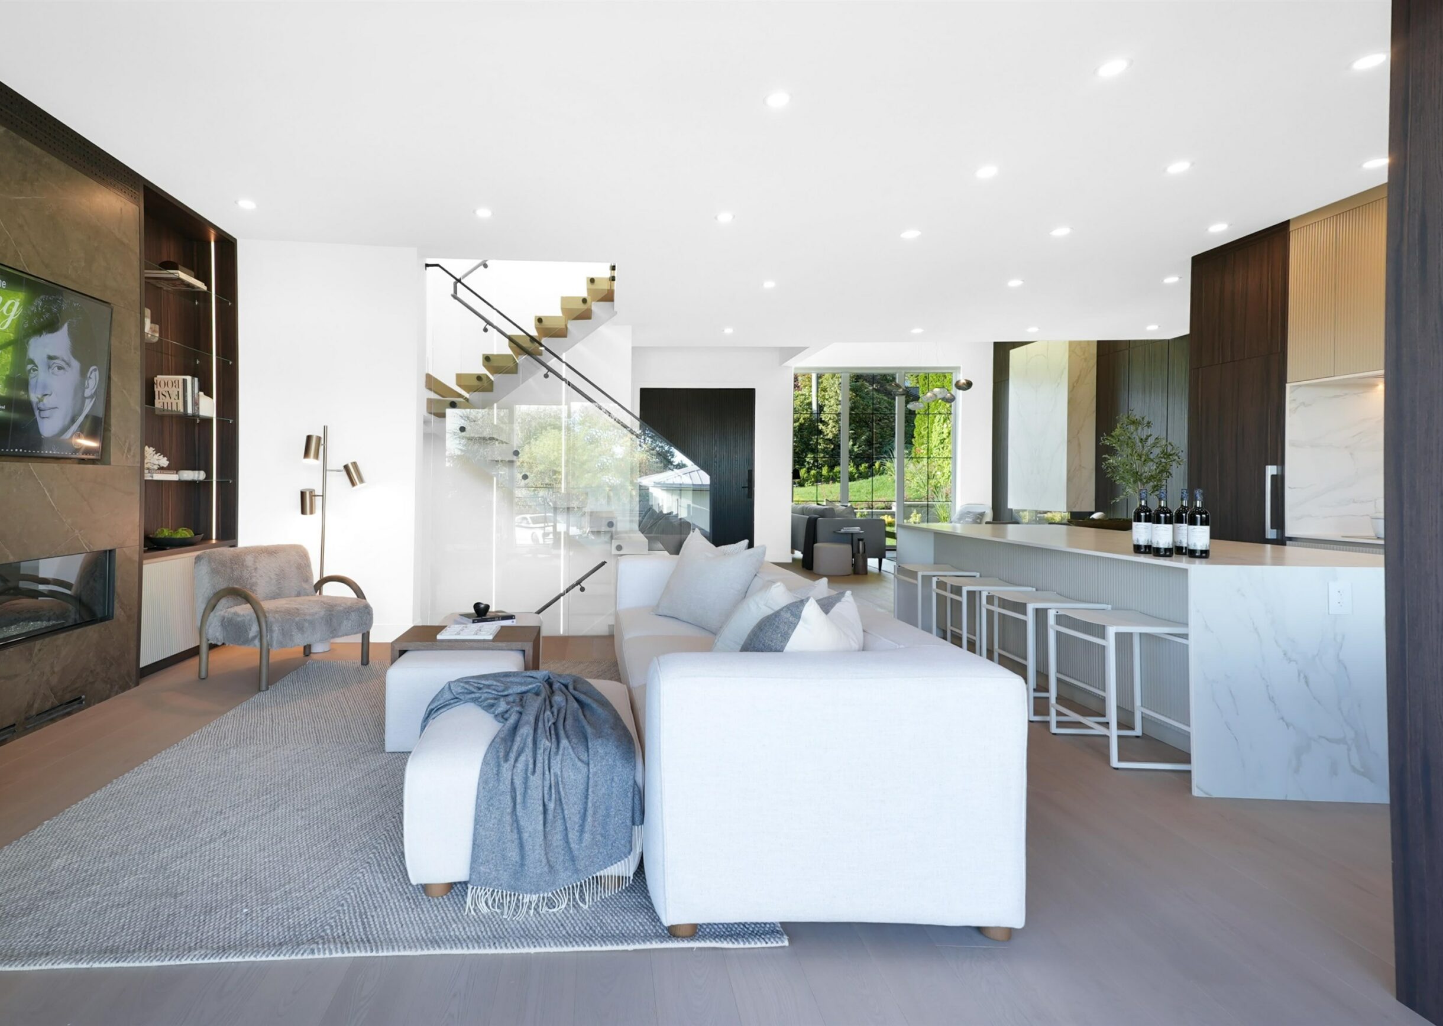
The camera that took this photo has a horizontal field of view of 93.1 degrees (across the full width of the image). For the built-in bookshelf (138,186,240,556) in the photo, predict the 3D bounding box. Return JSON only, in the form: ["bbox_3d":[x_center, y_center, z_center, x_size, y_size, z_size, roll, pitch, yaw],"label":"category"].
[{"bbox_3d":[-3.870,-0.884,4.724,0.330,2.330,1.240,0,2,-10],"label":"built-in bookshelf"}]

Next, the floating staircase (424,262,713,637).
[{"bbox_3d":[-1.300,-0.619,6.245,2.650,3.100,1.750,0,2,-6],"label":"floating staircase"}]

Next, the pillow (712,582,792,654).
[{"bbox_3d":[0.125,0.508,2.779,0.160,0.460,0.480,30,3,1],"label":"pillow"}]

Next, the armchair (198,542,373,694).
[{"bbox_3d":[-2.830,0.632,4.426,0.740,0.800,0.700,1,2,24],"label":"armchair"}]

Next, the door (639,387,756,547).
[{"bbox_3d":[-0.341,-0.488,9.696,1.640,2.520,0.080,0,2,-3],"label":"door"}]

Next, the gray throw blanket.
[{"bbox_3d":[-0.620,0.895,2.332,0.740,0.480,0.730,0,2,-9],"label":"gray throw blanket"}]

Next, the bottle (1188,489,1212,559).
[{"bbox_3d":[2.072,0.043,2.963,0.077,0.298,0.077,0,2,0],"label":"bottle"}]

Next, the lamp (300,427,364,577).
[{"bbox_3d":[-2.830,0.184,4.991,0.460,1.640,0.260,0,2,-6],"label":"lamp"}]

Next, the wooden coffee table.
[{"bbox_3d":[-1.320,0.854,3.577,0.680,0.440,0.420,0,2,-7],"label":"wooden coffee table"}]

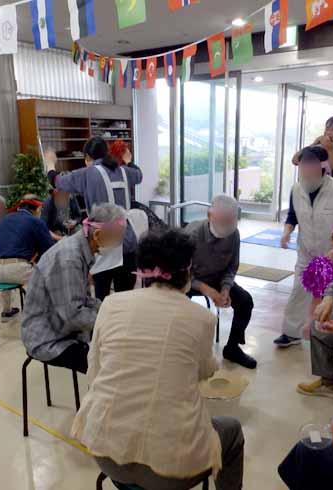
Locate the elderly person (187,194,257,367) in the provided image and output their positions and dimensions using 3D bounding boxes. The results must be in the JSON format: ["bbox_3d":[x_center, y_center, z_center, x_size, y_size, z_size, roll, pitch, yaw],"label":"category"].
[{"bbox_3d":[0.385,0.223,3.018,0.520,1.140,0.700,-3,14,-10],"label":"elderly person"}]

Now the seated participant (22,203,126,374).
[{"bbox_3d":[-0.489,0.394,2.306,0.700,1.160,0.500,-4,14,-15],"label":"seated participant"}]

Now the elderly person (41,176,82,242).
[{"bbox_3d":[-1.097,-0.090,4.379,0.480,1.140,0.680,-3,14,-8],"label":"elderly person"}]

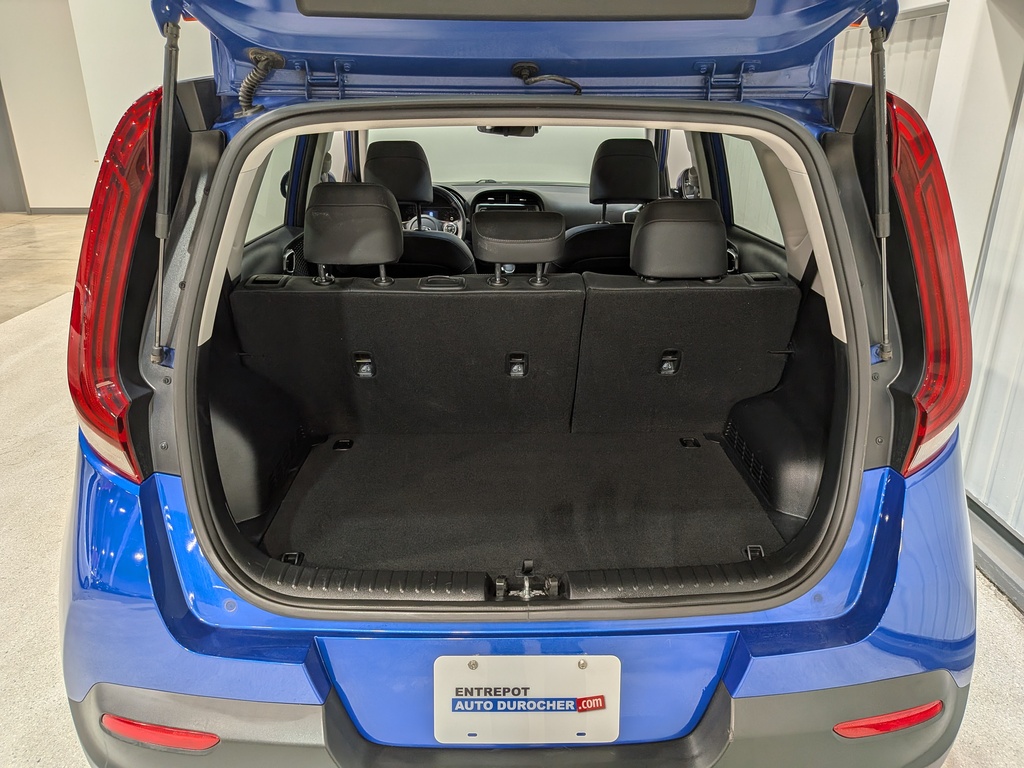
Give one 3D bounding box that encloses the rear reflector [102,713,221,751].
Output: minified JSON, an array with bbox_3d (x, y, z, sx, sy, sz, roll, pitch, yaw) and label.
[{"bbox_3d":[-0.614,0.607,1.240,0.228,0.042,0.030,4,20,12],"label":"rear reflector"}]

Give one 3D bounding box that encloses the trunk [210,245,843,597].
[{"bbox_3d":[0.014,0.010,1.455,1.100,0.520,0.720,-1,20,-1],"label":"trunk"}]

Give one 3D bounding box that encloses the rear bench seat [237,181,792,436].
[{"bbox_3d":[0.000,-0.100,2.000,1.280,0.950,0.750,-1,20,-1],"label":"rear bench seat"}]

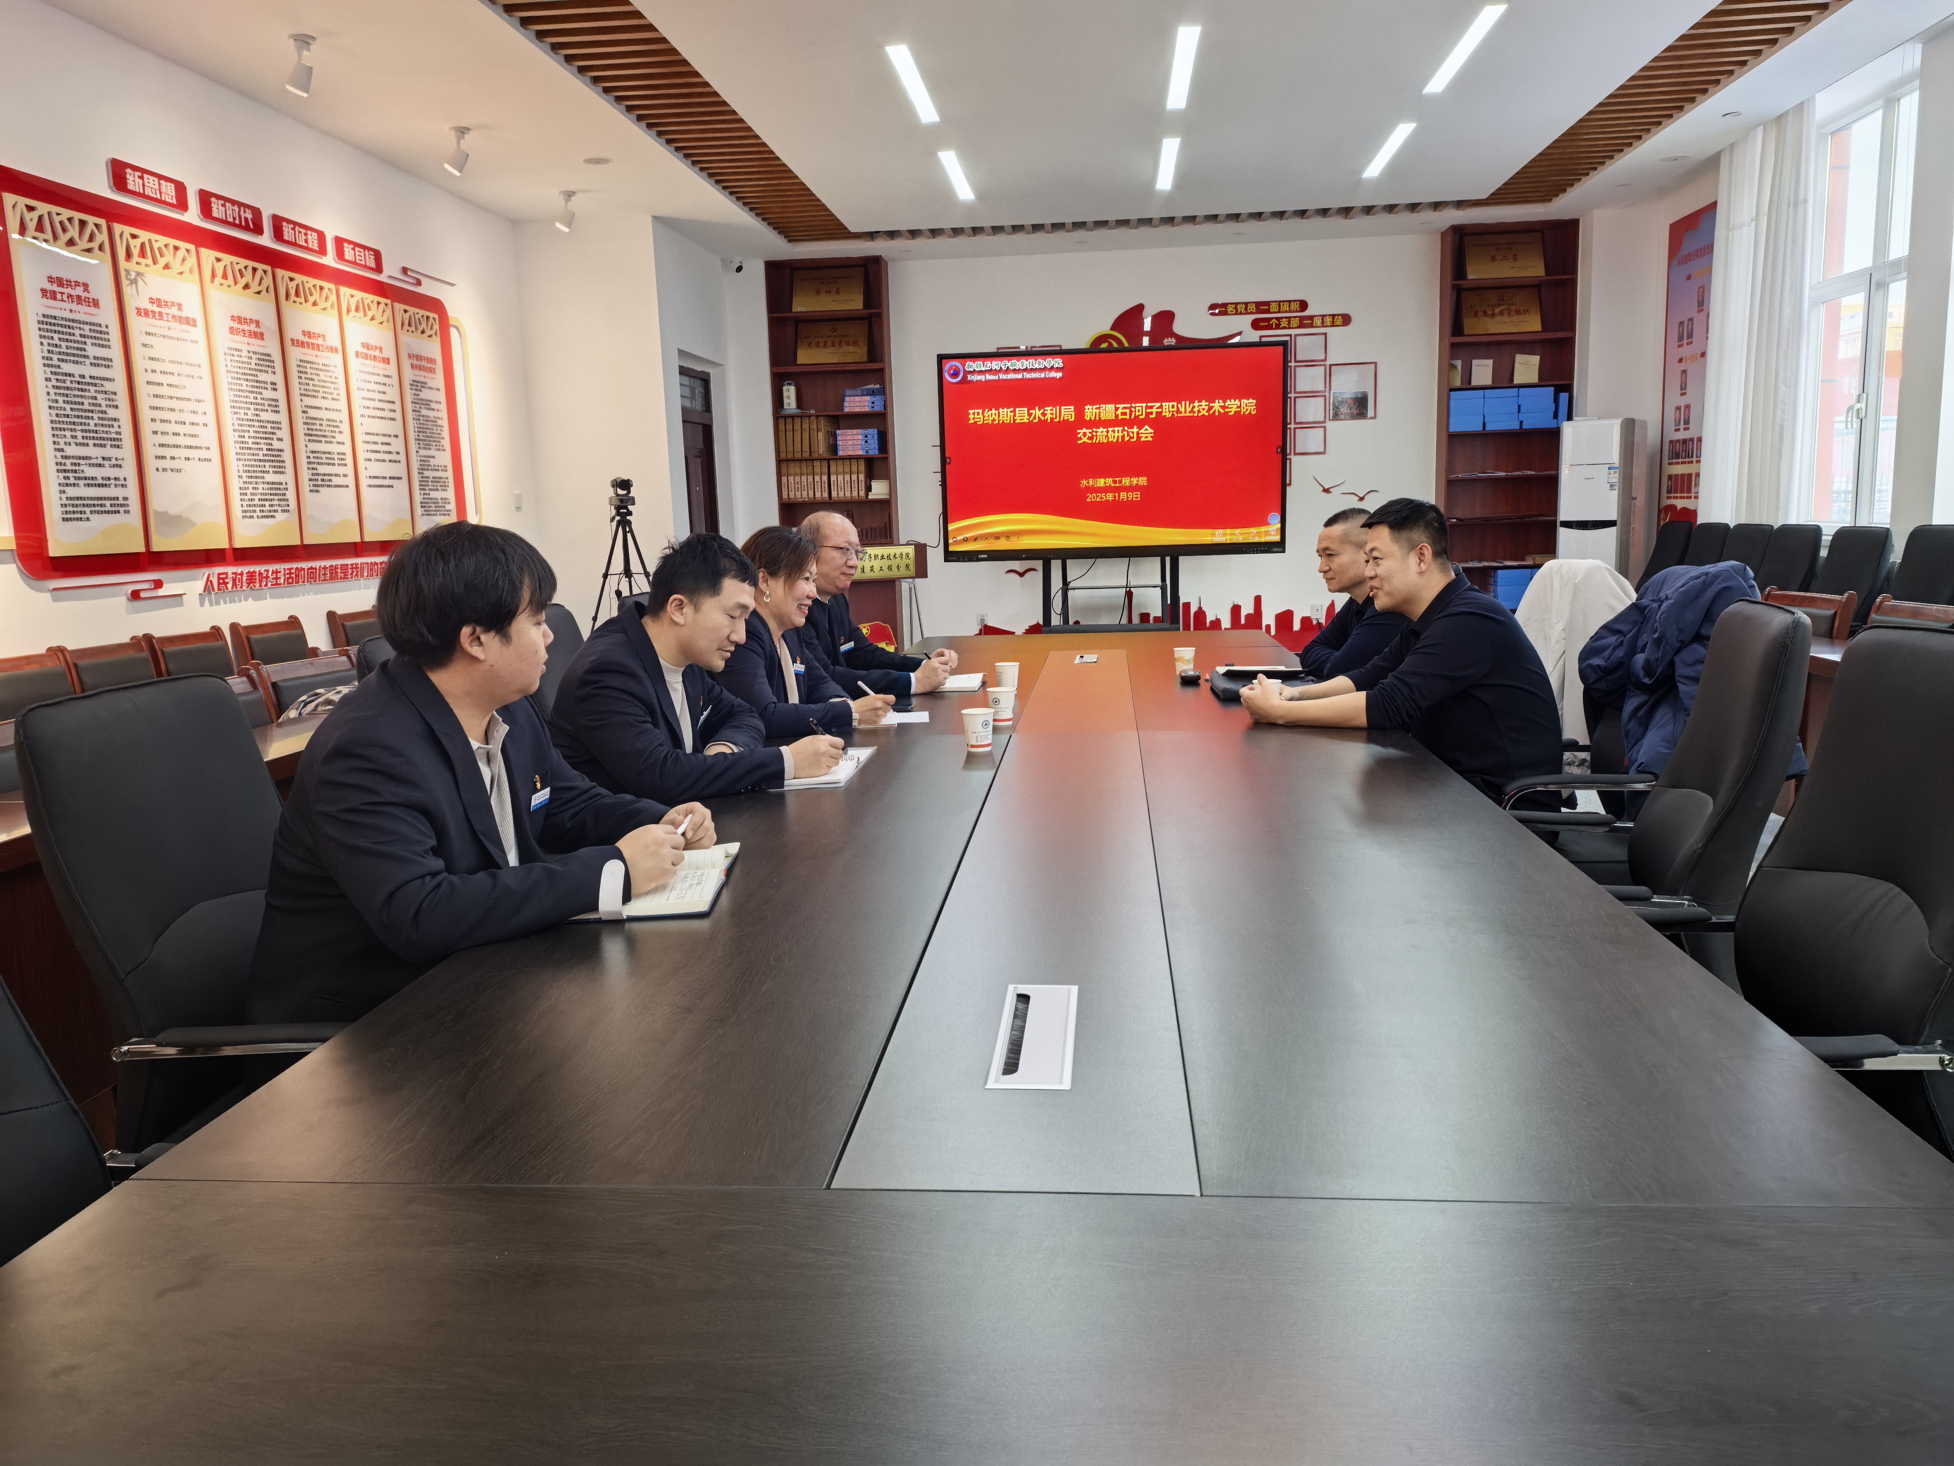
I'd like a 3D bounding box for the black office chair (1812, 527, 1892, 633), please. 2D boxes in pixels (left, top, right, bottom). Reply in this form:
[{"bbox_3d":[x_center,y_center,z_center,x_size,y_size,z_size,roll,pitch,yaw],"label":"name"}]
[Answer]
[{"bbox_3d":[4.314,-0.546,7.101,0.620,1.020,0.580,-1,9,6],"label":"black office chair"}]

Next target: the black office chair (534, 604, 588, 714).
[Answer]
[{"bbox_3d":[-0.786,0.225,3.295,0.640,1.070,0.600,0,10,11],"label":"black office chair"}]

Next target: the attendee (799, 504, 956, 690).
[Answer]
[{"bbox_3d":[-0.420,-0.021,4.063,0.740,1.280,0.600,-2,9,1],"label":"attendee"}]

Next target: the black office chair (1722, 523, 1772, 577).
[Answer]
[{"bbox_3d":[4.434,-0.750,8.309,0.620,1.020,0.580,-1,9,6],"label":"black office chair"}]

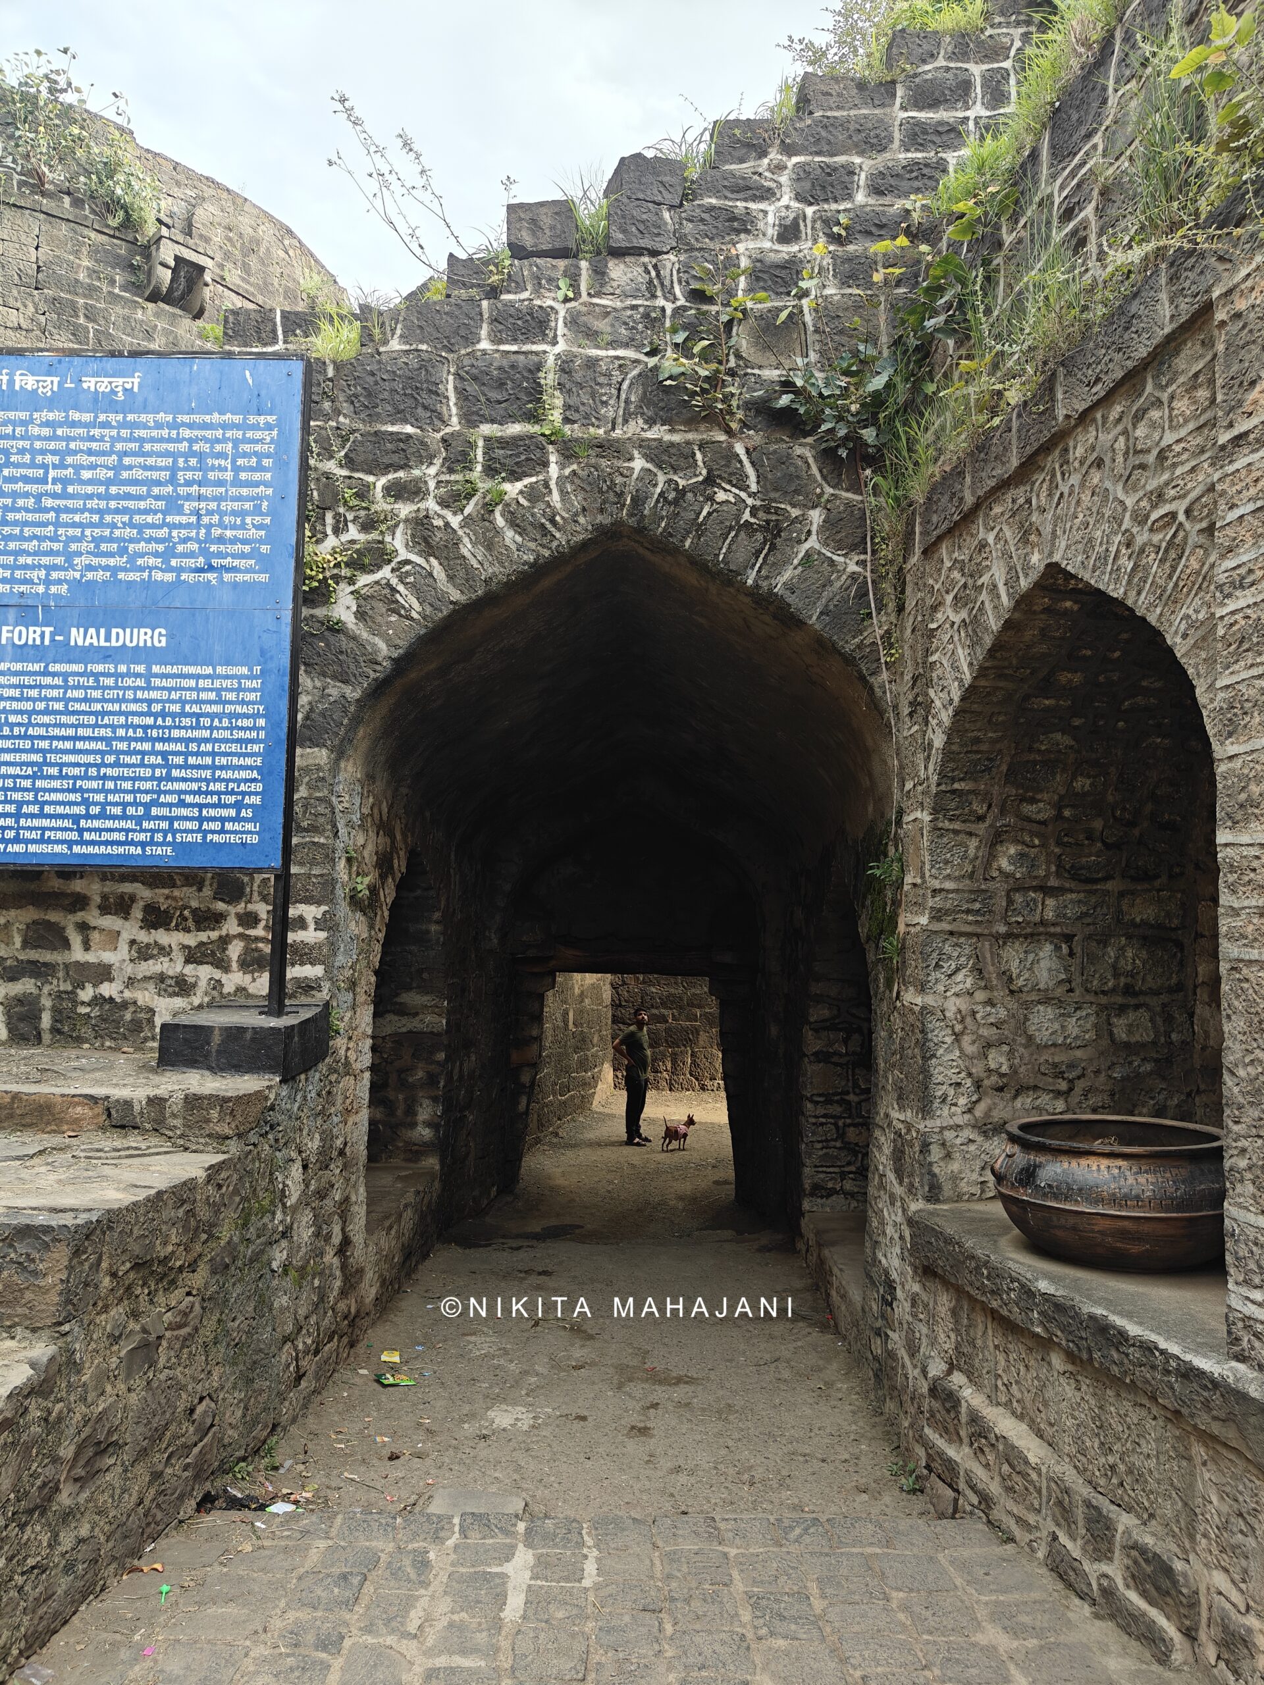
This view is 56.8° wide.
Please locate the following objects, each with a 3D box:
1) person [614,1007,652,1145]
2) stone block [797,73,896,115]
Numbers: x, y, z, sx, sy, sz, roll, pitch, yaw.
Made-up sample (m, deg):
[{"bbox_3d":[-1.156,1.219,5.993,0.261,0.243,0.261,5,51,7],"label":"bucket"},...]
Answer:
[{"bbox_3d":[0.008,2.865,14.515,0.420,1.700,0.480,-2,-8,14],"label":"person"},{"bbox_3d":[1.012,-3.511,5.662,0.471,0.220,0.300,0,-8,1],"label":"stone block"}]

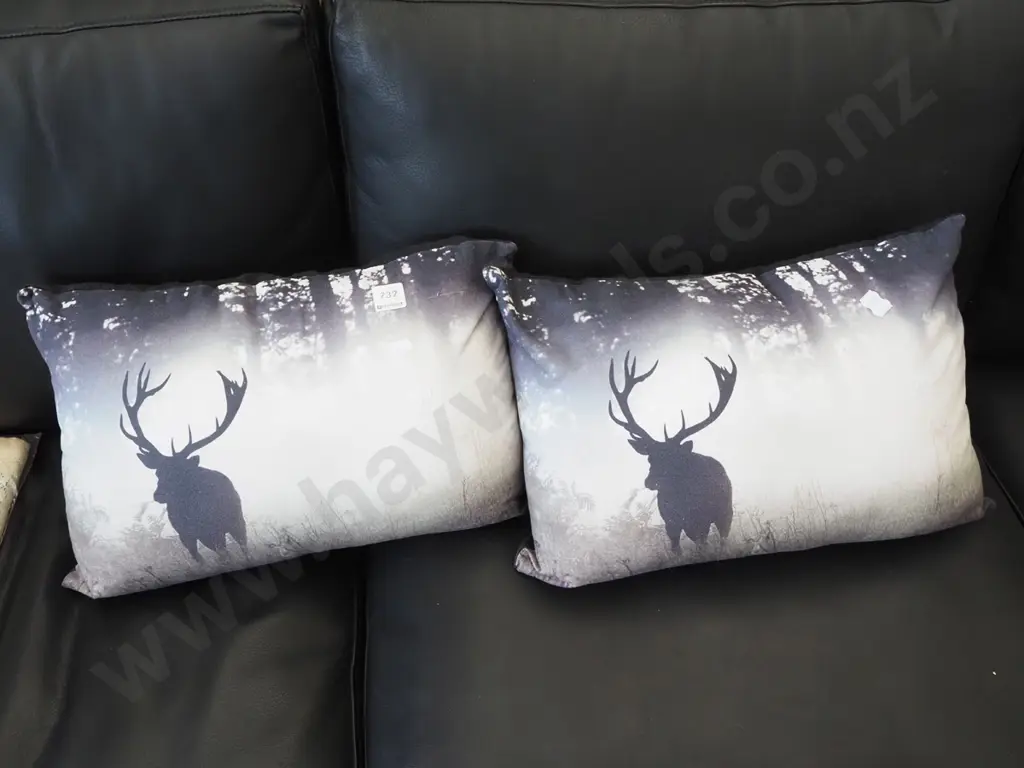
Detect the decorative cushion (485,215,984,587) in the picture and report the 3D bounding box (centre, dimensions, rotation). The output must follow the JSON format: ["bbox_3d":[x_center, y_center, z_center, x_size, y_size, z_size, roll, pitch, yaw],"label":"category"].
[{"bbox_3d":[0.237,0.013,0.828,0.485,0.305,0.130,-7,8,-6],"label":"decorative cushion"}]

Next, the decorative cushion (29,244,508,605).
[{"bbox_3d":[-0.219,0.030,0.860,0.485,0.300,0.130,-7,14,-11],"label":"decorative cushion"}]

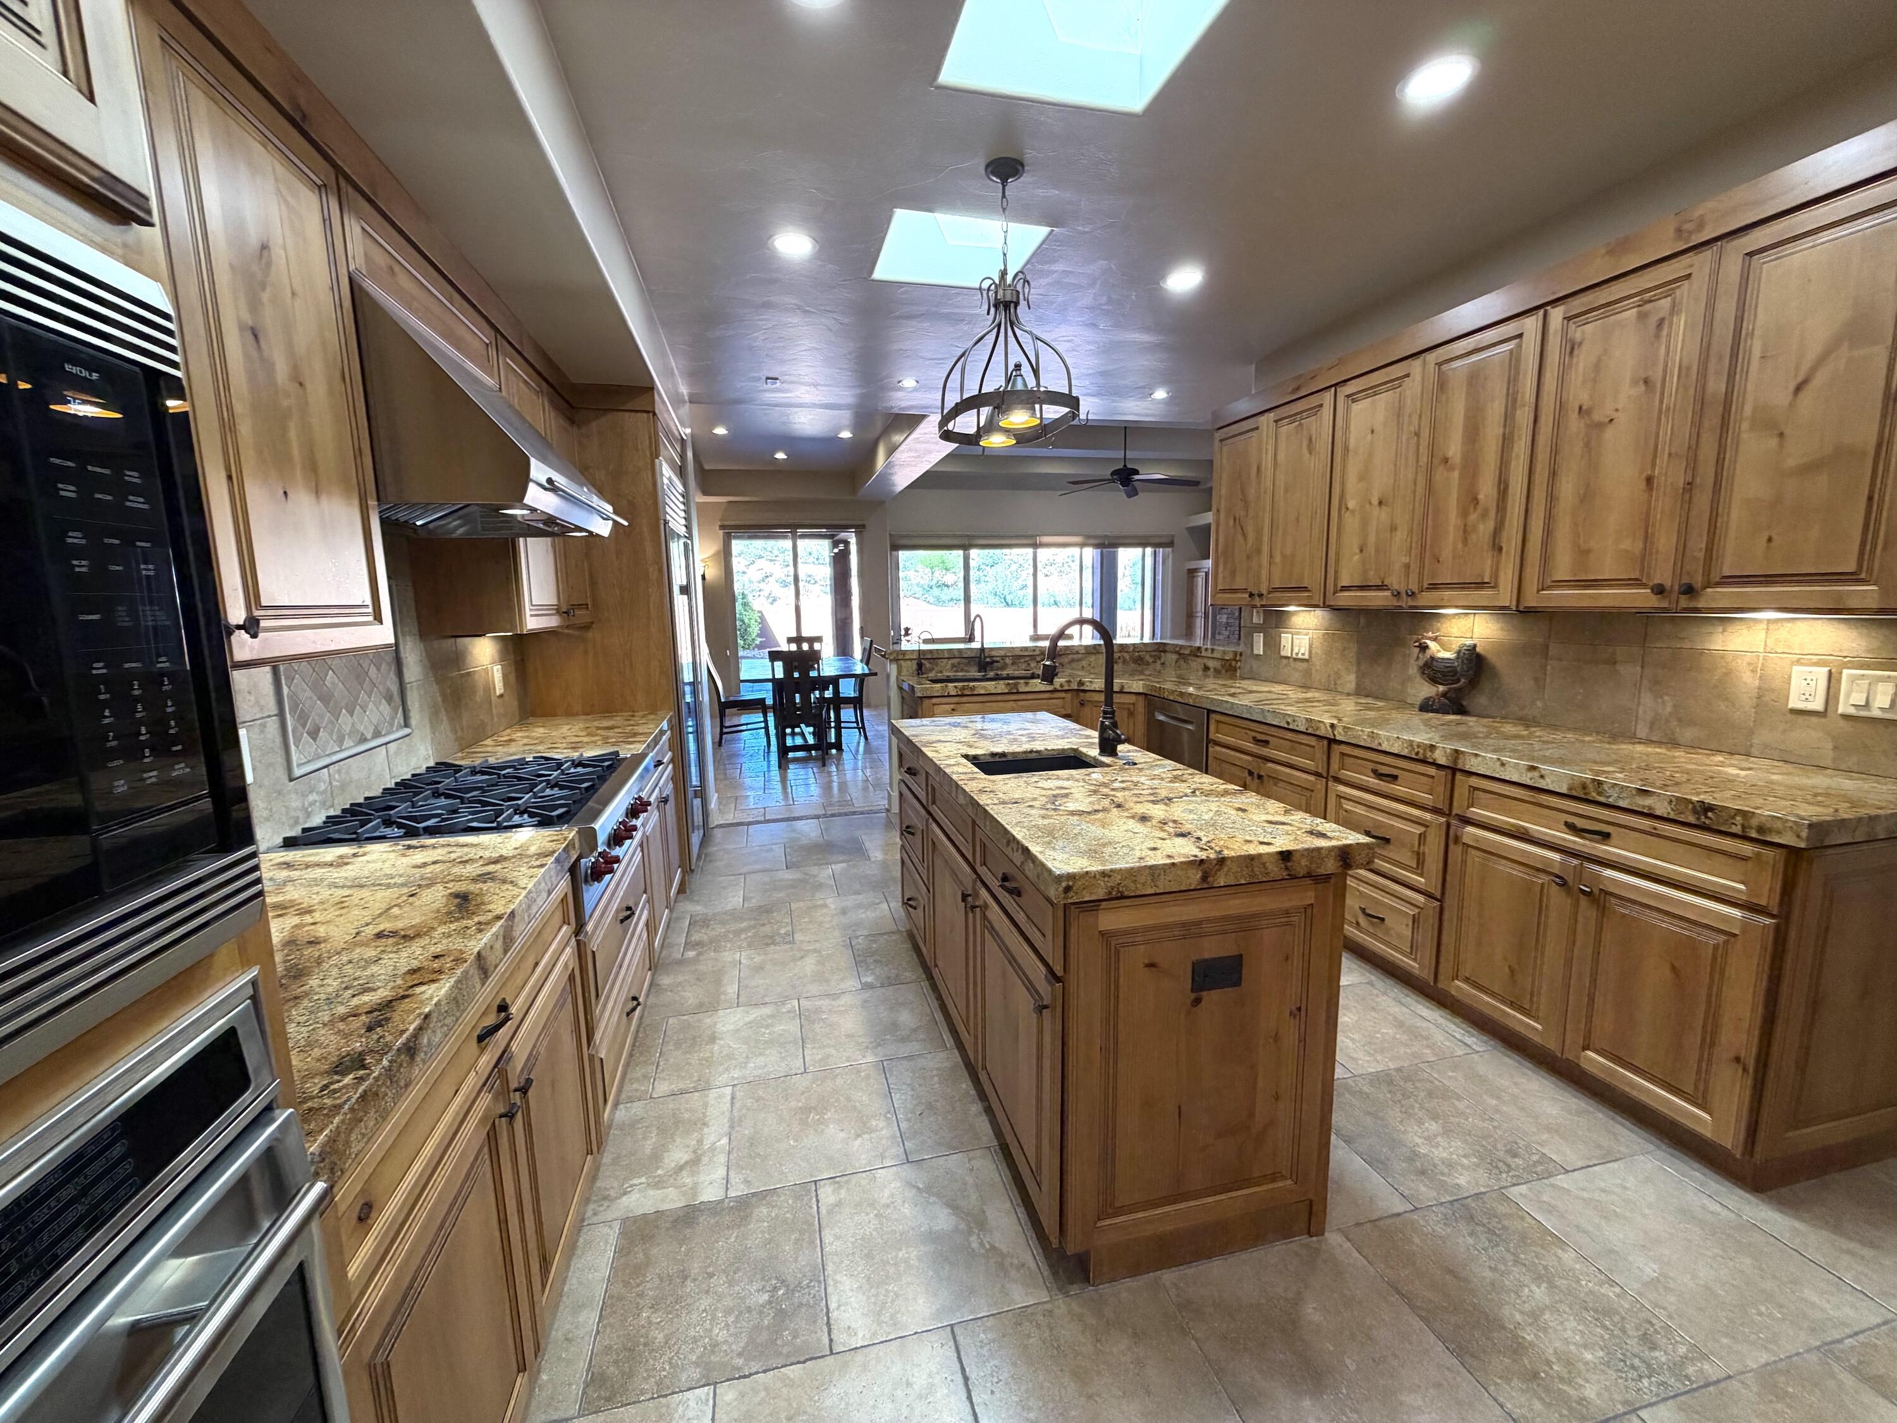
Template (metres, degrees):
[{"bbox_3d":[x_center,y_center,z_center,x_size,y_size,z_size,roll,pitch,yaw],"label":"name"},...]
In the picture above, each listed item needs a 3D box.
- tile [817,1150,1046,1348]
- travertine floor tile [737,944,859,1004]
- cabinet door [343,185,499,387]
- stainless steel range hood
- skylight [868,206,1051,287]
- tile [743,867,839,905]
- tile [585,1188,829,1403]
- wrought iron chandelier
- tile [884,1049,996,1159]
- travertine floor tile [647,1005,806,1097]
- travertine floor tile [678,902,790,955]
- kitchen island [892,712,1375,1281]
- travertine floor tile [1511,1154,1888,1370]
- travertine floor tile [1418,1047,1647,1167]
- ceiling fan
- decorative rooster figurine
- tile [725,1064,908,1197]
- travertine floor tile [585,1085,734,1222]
[{"bbox_3d":[-0.057,1.207,1.760,0.451,0.013,0.451,-3,9,-13],"label":"tile"},{"bbox_3d":[-0.590,1.023,3.023,0.450,0.012,0.450,-3,8,-13],"label":"travertine floor tile"},{"bbox_3d":[-1.264,-0.990,1.887,0.020,0.171,0.896,-3,9,-13],"label":"cabinet door"},{"bbox_3d":[-1.251,-0.698,1.934,0.619,0.436,0.907,-3,9,-13],"label":"stainless steel range hood"},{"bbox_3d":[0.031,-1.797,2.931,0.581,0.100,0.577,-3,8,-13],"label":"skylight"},{"bbox_3d":[-0.809,0.896,3.925,0.450,0.012,0.450,-3,8,-13],"label":"tile"},{"bbox_3d":[-0.496,1.222,1.642,0.450,0.012,0.450,-3,8,-13],"label":"tile"},{"bbox_3d":[0.180,-1.254,2.365,0.442,0.766,0.442,-1,8,0],"label":"wrought iron chandelier"},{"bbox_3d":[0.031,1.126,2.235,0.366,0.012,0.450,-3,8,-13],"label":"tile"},{"bbox_3d":[-0.712,1.103,2.534,0.449,0.013,0.452,-3,9,-13],"label":"travertine floor tile"},{"bbox_3d":[-0.923,0.977,3.410,0.449,0.013,0.448,-3,9,-13],"label":"travertine floor tile"},{"bbox_3d":[0.323,0.612,2.465,0.688,0.929,1.908,-3,8,-13],"label":"kitchen island"},{"bbox_3d":[1.601,1.178,1.677,0.450,0.012,0.450,-3,8,-13],"label":"travertine floor tile"},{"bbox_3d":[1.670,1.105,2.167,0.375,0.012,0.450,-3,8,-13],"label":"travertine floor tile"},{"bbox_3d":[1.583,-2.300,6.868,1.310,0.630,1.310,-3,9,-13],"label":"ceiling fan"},{"bbox_3d":[2.021,-0.157,3.124,0.120,0.329,0.205,-8,11,-41],"label":"decorative rooster figurine"},{"bbox_3d":[-0.375,1.155,2.148,0.449,0.013,0.448,-3,9,-13],"label":"tile"},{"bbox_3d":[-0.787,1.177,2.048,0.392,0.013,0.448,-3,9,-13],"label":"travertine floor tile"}]

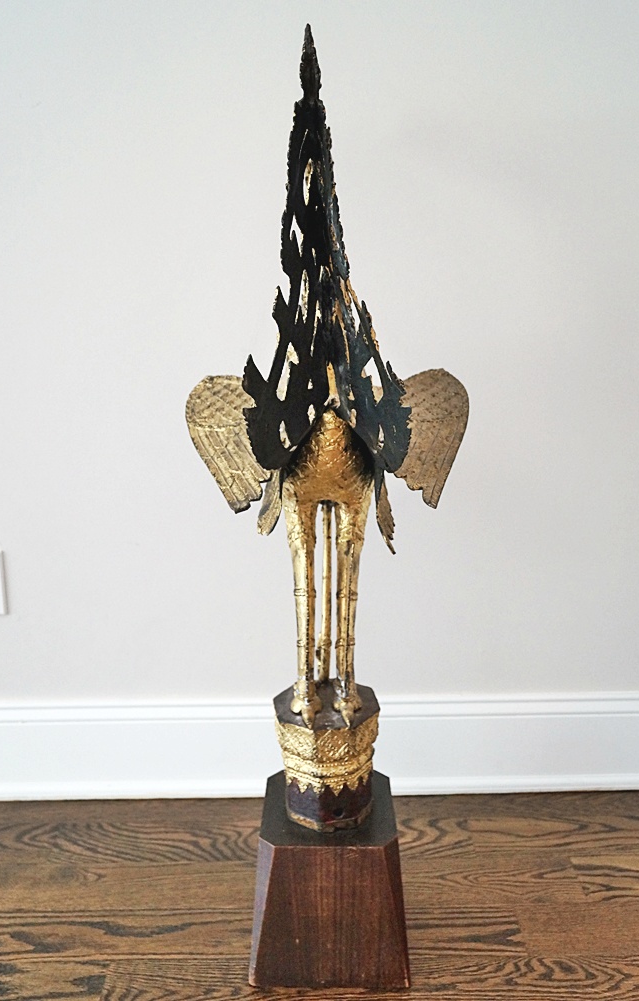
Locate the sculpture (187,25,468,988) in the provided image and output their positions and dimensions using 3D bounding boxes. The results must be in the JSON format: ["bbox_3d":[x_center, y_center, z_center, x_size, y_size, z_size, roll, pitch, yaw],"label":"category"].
[{"bbox_3d":[0.014,0.040,1.106,0.360,1.163,0.370,-3,13,-8],"label":"sculpture"}]

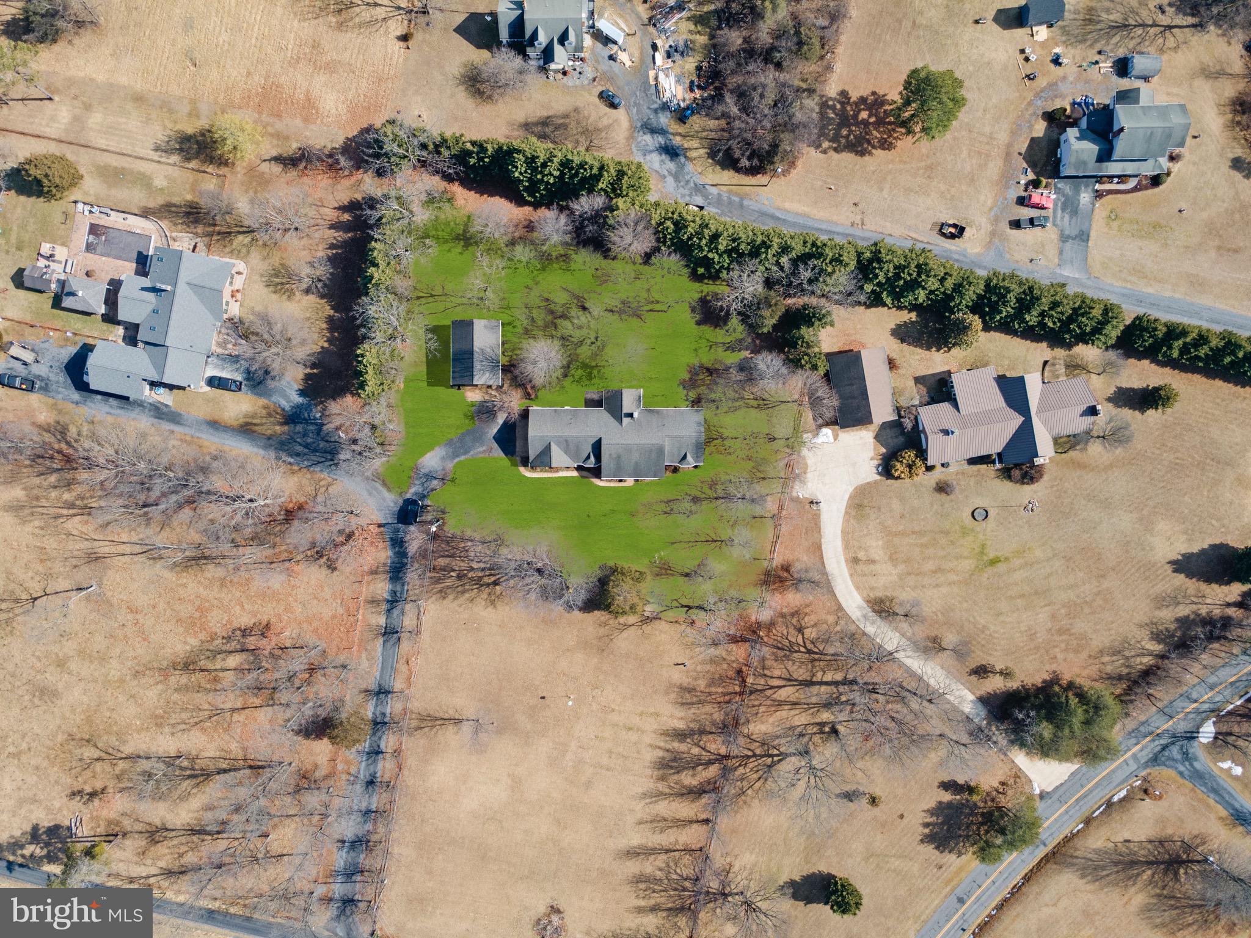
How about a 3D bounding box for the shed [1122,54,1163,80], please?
[{"bbox_3d":[90.227,-70.135,150.731,4.620,2.600,3.520,0,93,0],"label":"shed"}]

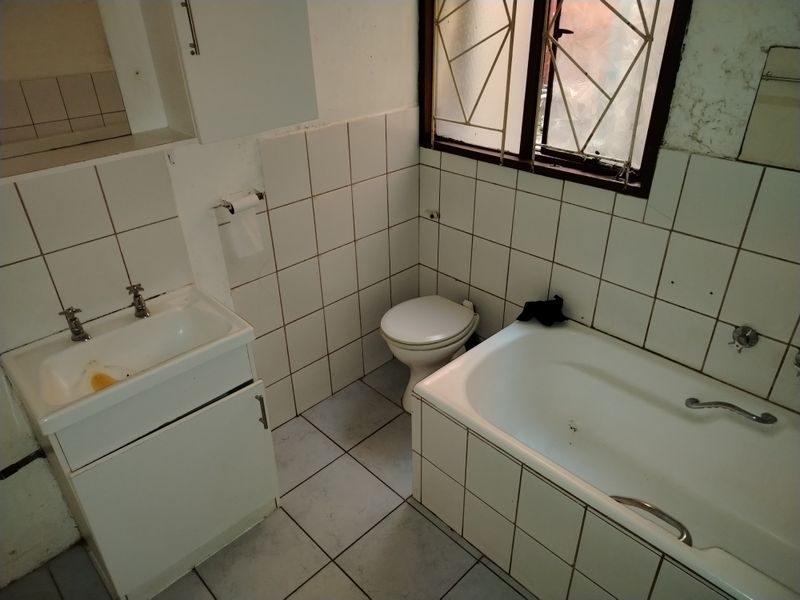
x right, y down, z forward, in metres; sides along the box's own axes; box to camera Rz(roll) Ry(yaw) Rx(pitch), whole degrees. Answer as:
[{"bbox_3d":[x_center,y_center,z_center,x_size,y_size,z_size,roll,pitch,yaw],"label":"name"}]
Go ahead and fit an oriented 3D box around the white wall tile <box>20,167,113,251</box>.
[{"bbox_3d":[-0.951,-0.257,1.591,0.202,0.213,0.010,-27,38,-37],"label":"white wall tile"}]

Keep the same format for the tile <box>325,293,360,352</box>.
[{"bbox_3d":[-0.260,0.106,2.538,0.199,0.249,0.010,-27,38,-37],"label":"tile"}]

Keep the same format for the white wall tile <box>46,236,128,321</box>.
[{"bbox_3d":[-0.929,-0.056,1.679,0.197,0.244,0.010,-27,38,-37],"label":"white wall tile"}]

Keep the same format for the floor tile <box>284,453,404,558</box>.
[{"bbox_3d":[-0.227,0.775,2.131,0.350,0.010,0.350,-27,38,-37],"label":"floor tile"}]

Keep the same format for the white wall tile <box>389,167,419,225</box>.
[{"bbox_3d":[0.016,-0.476,2.541,0.201,0.251,0.010,-27,38,-37],"label":"white wall tile"}]

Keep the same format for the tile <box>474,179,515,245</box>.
[{"bbox_3d":[0.393,-0.364,2.319,0.010,0.248,0.201,-27,38,-37],"label":"tile"}]

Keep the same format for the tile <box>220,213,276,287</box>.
[{"bbox_3d":[-0.558,-0.185,2.048,0.199,0.249,0.010,-27,38,-37],"label":"tile"}]

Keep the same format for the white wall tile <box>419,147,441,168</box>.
[{"bbox_3d":[0.137,-0.635,2.482,0.010,0.076,0.124,-27,38,-37],"label":"white wall tile"}]

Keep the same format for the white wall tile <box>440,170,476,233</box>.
[{"bbox_3d":[0.251,-0.434,2.447,0.010,0.248,0.201,-27,38,-37],"label":"white wall tile"}]

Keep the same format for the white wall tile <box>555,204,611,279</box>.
[{"bbox_3d":[0.681,-0.223,2.072,0.010,0.251,0.202,-27,38,-37],"label":"white wall tile"}]

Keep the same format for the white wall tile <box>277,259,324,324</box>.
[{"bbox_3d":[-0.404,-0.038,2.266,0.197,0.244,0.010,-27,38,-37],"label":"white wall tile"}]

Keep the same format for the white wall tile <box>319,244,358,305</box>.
[{"bbox_3d":[-0.267,-0.112,2.428,0.200,0.250,0.010,-27,38,-37],"label":"white wall tile"}]

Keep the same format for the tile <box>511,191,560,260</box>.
[{"bbox_3d":[0.531,-0.289,2.167,0.010,0.244,0.199,-26,38,-36],"label":"tile"}]

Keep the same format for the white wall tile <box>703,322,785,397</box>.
[{"bbox_3d":[1.113,0.192,1.803,0.010,0.215,0.202,-27,38,-37],"label":"white wall tile"}]

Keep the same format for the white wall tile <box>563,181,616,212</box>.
[{"bbox_3d":[0.674,-0.367,1.980,0.010,0.078,0.201,-27,38,-37],"label":"white wall tile"}]

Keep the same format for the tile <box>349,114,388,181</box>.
[{"bbox_3d":[-0.132,-0.623,2.299,0.200,0.247,0.010,-27,38,-37],"label":"tile"}]

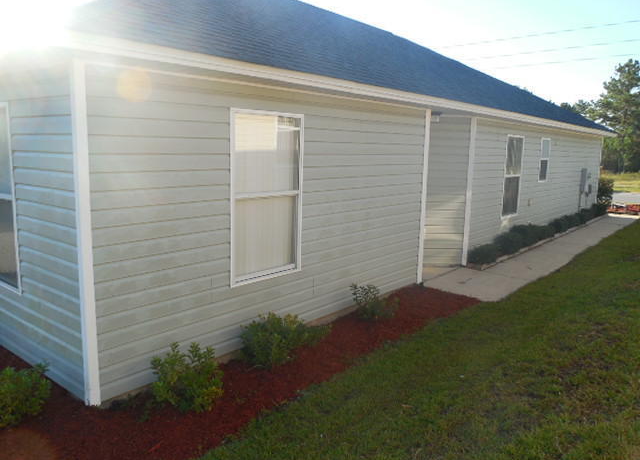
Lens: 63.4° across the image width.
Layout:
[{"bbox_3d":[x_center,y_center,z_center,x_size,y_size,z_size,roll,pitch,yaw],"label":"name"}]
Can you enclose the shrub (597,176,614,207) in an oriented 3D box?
[{"bbox_3d":[9.061,-1.189,16.500,0.550,1.000,0.550,8,11,39],"label":"shrub"}]

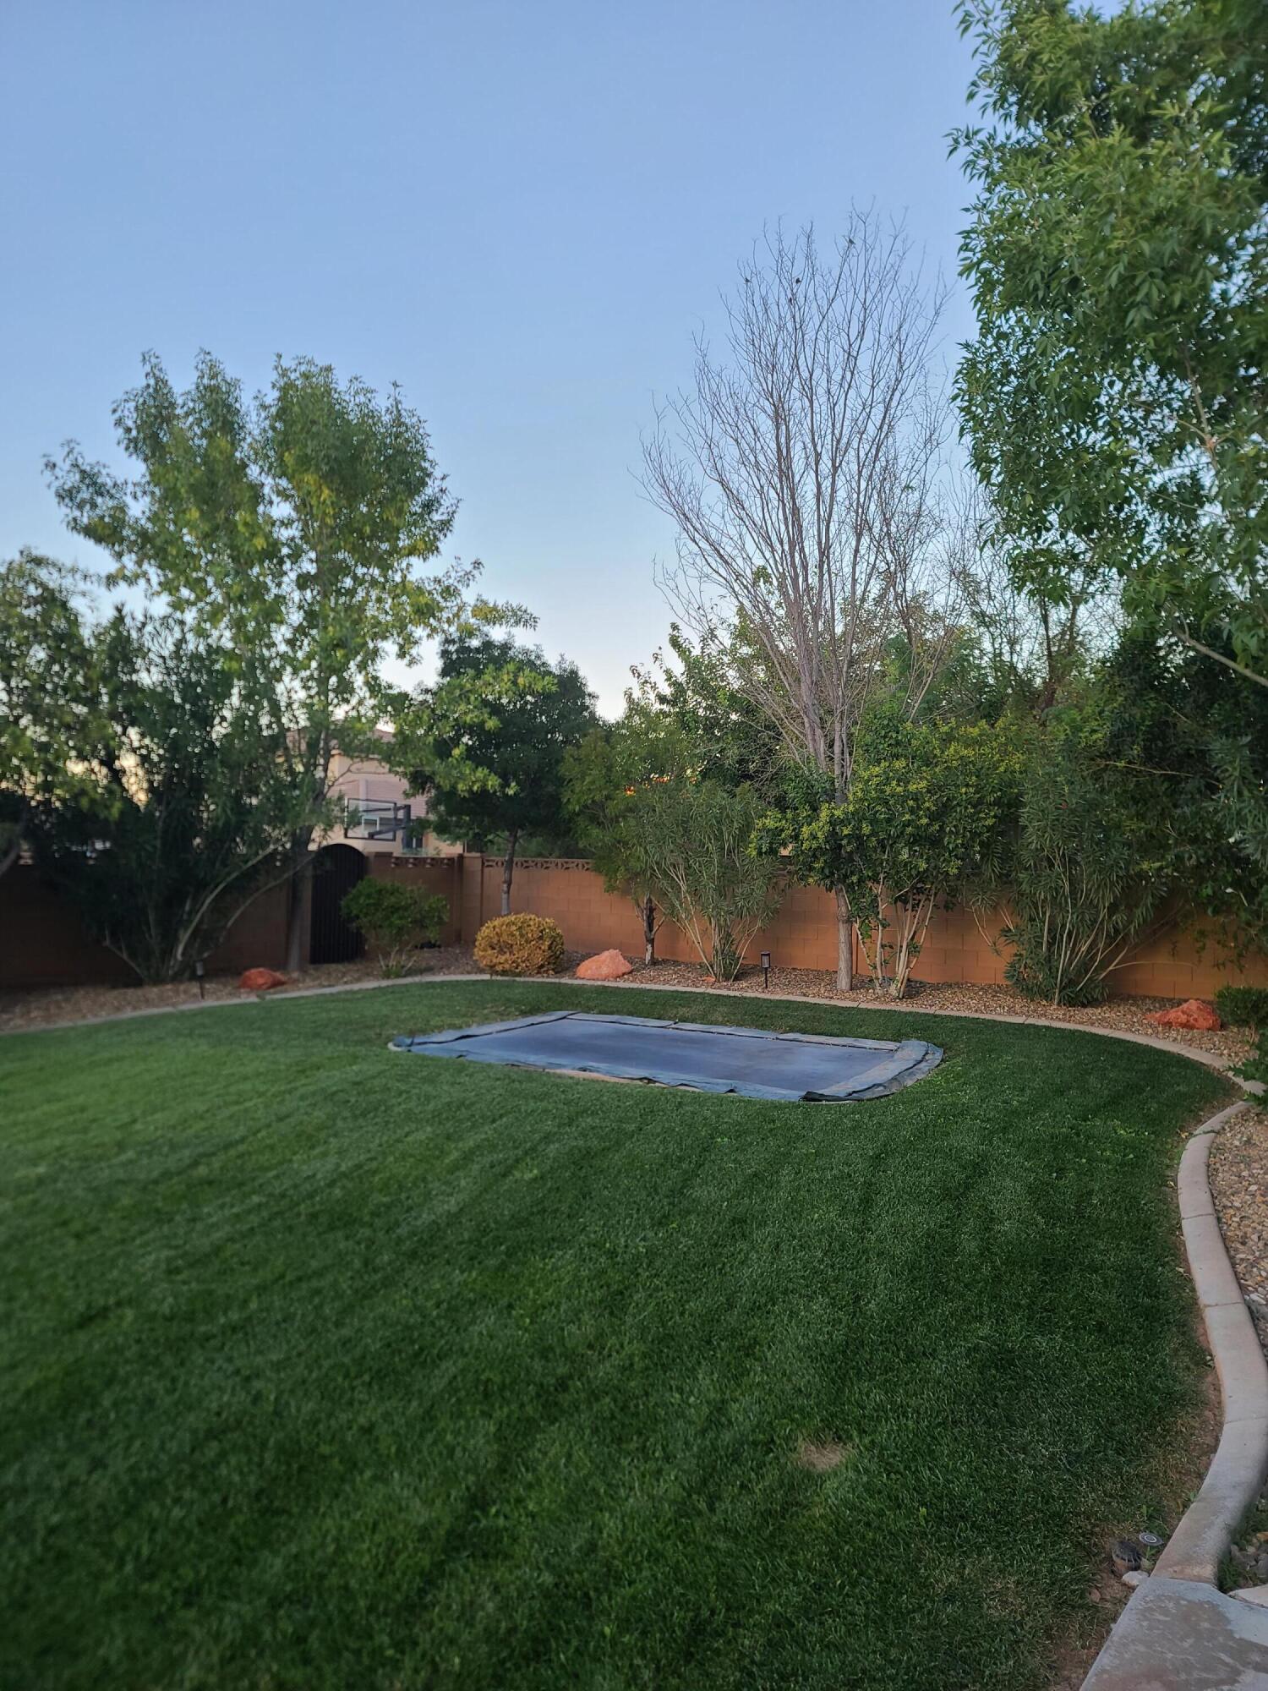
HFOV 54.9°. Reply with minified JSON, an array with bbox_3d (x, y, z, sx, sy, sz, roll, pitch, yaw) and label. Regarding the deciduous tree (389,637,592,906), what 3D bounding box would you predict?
[{"bbox_3d":[-2.015,-0.730,18.000,2.900,4.800,2.800,0,0,0],"label":"deciduous tree"}]

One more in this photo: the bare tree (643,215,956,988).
[{"bbox_3d":[1.941,-2.854,14.300,3.650,9.100,3.400,0,0,0],"label":"bare tree"}]

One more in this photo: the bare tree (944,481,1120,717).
[{"bbox_3d":[5.910,-1.840,18.000,3.000,7.200,2.900,0,0,0],"label":"bare tree"}]

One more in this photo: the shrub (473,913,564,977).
[{"bbox_3d":[-1.496,1.290,15.800,1.160,0.820,1.100,0,0,0],"label":"shrub"}]

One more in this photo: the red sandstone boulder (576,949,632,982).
[{"bbox_3d":[-0.371,1.501,15.250,0.700,0.400,0.500,0,0,0],"label":"red sandstone boulder"}]

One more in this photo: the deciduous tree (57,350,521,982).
[{"bbox_3d":[-4.613,-2.414,16.000,6.100,8.100,5.500,0,0,0],"label":"deciduous tree"}]

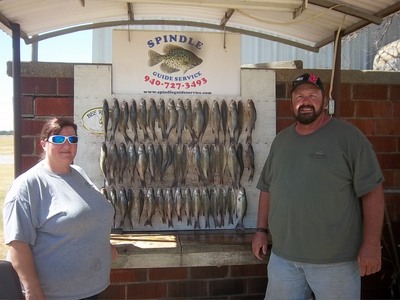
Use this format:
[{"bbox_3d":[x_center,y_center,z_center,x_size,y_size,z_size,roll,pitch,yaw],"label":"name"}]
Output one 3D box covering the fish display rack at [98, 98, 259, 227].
[{"bbox_3d":[-0.147,0.101,2.983,1.129,0.963,0.100,0,2,-7],"label":"fish display rack"}]

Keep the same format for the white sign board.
[{"bbox_3d":[-0.163,-0.634,2.988,0.941,0.463,0.030,0,2,-7],"label":"white sign board"}]

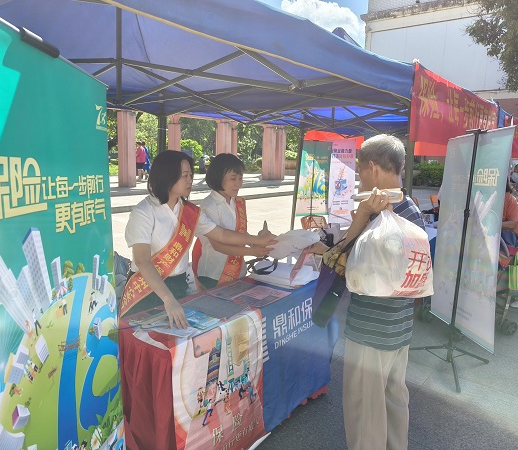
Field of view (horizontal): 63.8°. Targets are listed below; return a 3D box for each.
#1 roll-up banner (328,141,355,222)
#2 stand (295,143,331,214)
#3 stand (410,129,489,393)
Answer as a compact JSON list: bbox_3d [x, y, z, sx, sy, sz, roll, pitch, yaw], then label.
[{"bbox_3d":[1.815,-0.924,9.150,0.720,1.880,0.100,7,11,30],"label":"roll-up banner"},{"bbox_3d":[1.171,-0.962,8.700,0.750,1.540,0.050,-1,10,-15],"label":"stand"},{"bbox_3d":[1.524,0.218,3.073,0.540,1.780,0.640,0,10,-10],"label":"stand"}]

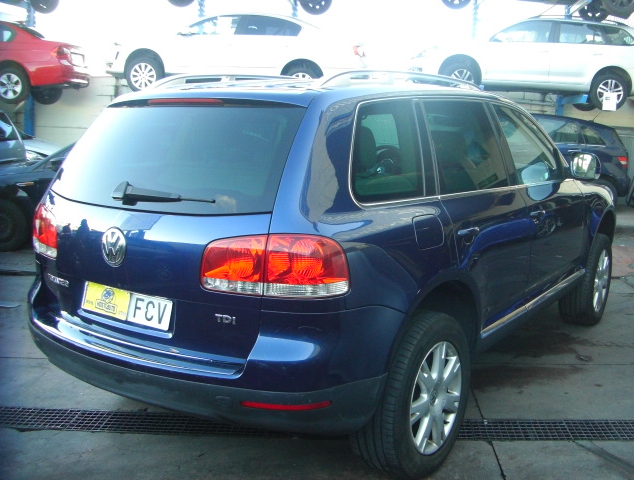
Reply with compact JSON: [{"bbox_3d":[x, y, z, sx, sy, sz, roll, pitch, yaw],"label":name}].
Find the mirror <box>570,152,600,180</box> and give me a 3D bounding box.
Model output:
[{"bbox_3d":[1.689,-0.465,4.423,0.200,0.180,0.120,8,12,40],"label":"mirror"}]

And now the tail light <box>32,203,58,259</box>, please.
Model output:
[{"bbox_3d":[-1.246,-0.065,3.228,0.514,0.240,0.180,9,13,43],"label":"tail light"}]

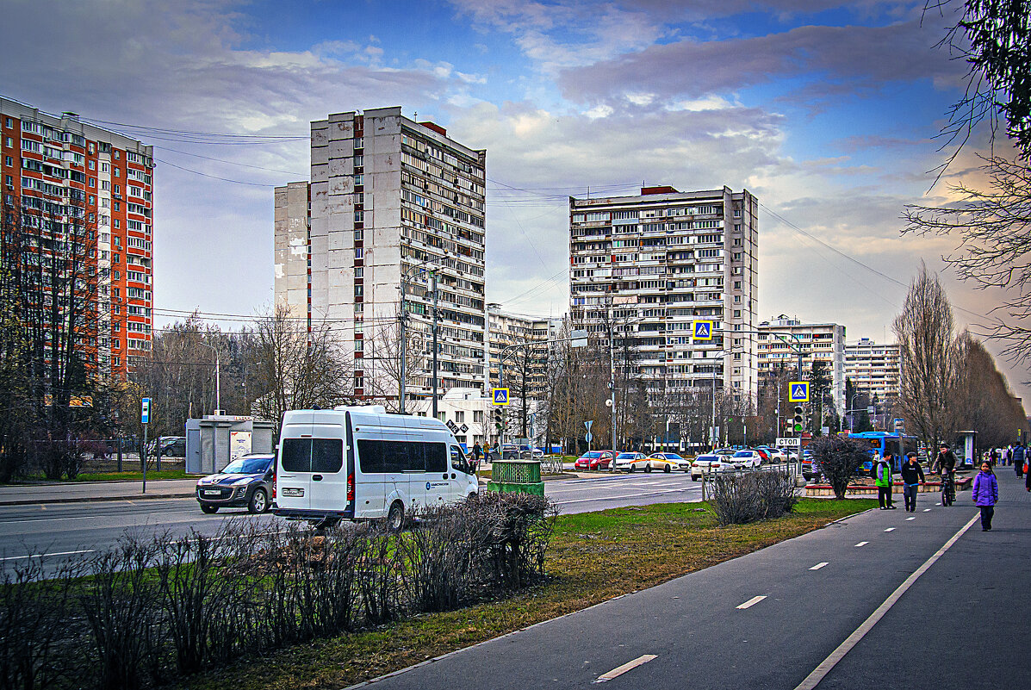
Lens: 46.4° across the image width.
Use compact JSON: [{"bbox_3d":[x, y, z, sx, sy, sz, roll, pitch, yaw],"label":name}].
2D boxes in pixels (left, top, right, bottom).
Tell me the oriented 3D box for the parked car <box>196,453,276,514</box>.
[{"bbox_3d":[-7.420,4.075,35.750,1.830,1.690,4.600,-2,-4,24],"label":"parked car"}]

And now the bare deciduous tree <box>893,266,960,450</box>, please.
[{"bbox_3d":[27.012,1.482,79.167,4.500,13.700,4.500,-2,-5,19],"label":"bare deciduous tree"}]

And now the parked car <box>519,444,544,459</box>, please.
[{"bbox_3d":[0.300,9.869,109.000,4.550,1.650,1.840,-3,-5,38],"label":"parked car"}]

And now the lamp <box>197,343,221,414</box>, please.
[{"bbox_3d":[-22.405,4.002,87.983,1.800,8.400,0.300,-1,-5,14],"label":"lamp"}]

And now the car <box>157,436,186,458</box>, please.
[{"bbox_3d":[-29.200,8.858,104.500,1.820,1.650,4.500,-3,-5,40],"label":"car"}]

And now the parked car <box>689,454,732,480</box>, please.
[{"bbox_3d":[11.163,6.952,67.853,1.760,1.490,4.410,-2,-5,21],"label":"parked car"}]

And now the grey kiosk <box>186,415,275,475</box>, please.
[{"bbox_3d":[-14.200,4.980,60.200,2.100,2.850,4.150,-3,-5,31],"label":"grey kiosk"}]

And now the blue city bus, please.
[{"bbox_3d":[26.720,7.825,86.702,2.550,3.000,12.000,-3,-6,28],"label":"blue city bus"}]

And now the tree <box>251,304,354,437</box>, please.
[{"bbox_3d":[-12.430,2.250,70.067,6.200,9.600,6.000,1,-5,-10],"label":"tree"}]

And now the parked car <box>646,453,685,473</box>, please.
[{"bbox_3d":[11.470,8.767,89.578,1.750,1.480,4.420,2,-5,-19],"label":"parked car"}]

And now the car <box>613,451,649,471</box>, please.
[{"bbox_3d":[8.554,8.767,89.578,1.740,1.480,4.420,-2,-5,25],"label":"car"}]

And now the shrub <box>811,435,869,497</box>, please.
[{"bbox_3d":[10.277,3.875,38.108,1.950,2.050,1.900,-1,-5,15],"label":"shrub"}]

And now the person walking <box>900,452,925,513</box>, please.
[{"bbox_3d":[10.145,3.510,30.800,0.560,1.500,0.340,-1,-4,13],"label":"person walking"}]

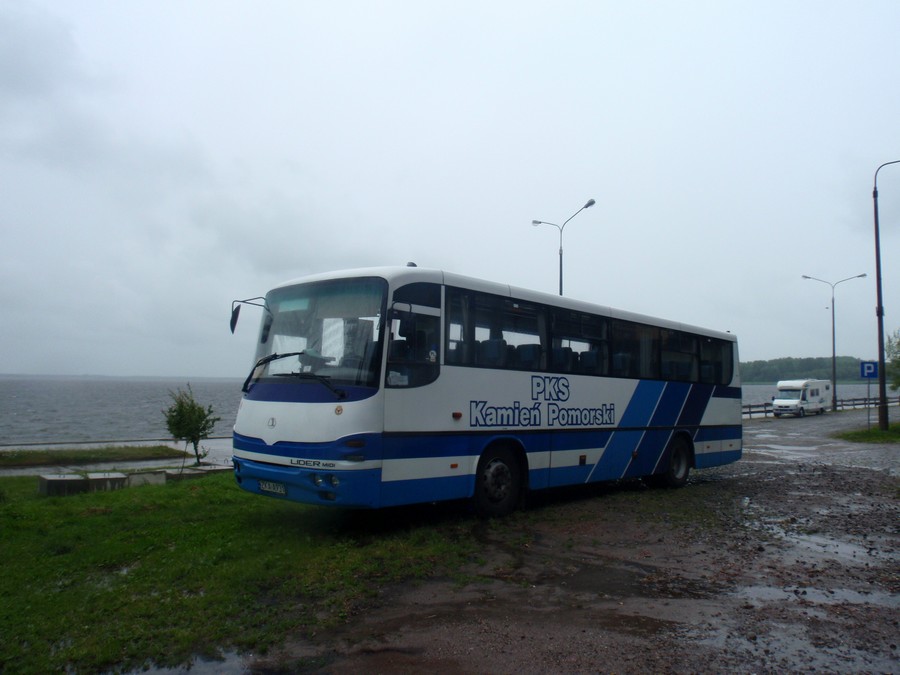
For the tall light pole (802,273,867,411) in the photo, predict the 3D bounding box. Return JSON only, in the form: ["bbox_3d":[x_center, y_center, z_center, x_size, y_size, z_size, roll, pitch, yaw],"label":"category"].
[{"bbox_3d":[32.439,0.440,61.652,5.100,11.540,0.400,-1,-4,18],"label":"tall light pole"}]

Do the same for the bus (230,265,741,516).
[{"bbox_3d":[1.698,1.059,12.441,2.520,3.100,10.600,-3,-7,43],"label":"bus"}]

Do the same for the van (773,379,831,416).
[{"bbox_3d":[27.972,4.793,58.049,6.150,2.880,2.250,3,-5,-41],"label":"van"}]

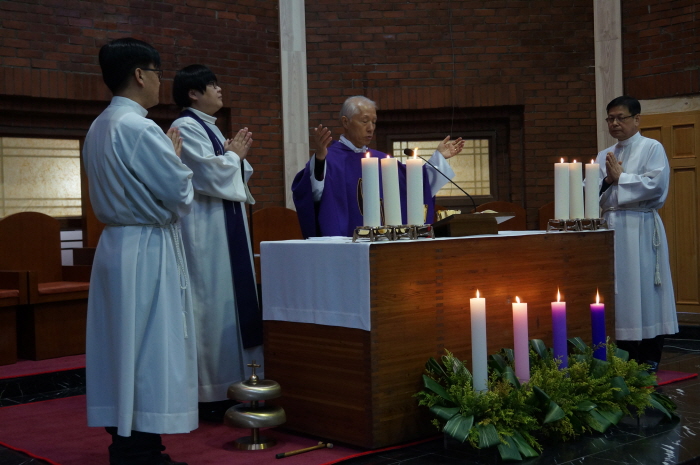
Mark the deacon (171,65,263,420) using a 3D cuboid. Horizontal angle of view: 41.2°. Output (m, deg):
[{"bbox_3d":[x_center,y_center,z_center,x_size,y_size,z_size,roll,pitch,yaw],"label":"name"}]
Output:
[{"bbox_3d":[-0.662,0.062,4.700,0.470,1.770,0.500,-1,2,12],"label":"deacon"}]

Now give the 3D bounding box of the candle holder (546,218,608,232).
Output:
[{"bbox_3d":[1.274,-0.037,5.227,0.395,0.065,0.130,-2,1,-41],"label":"candle holder"}]

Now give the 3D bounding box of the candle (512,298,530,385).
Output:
[{"bbox_3d":[0.793,0.526,4.310,0.067,0.417,0.067,-3,2,-40],"label":"candle"}]

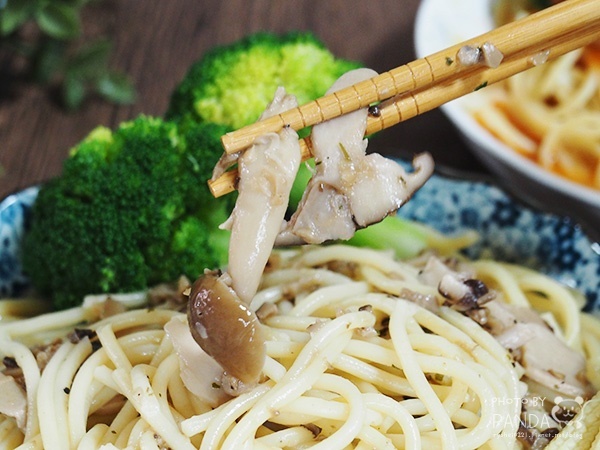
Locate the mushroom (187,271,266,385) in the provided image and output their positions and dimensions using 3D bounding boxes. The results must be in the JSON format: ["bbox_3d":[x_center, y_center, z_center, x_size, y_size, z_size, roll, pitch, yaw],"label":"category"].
[{"bbox_3d":[-0.017,0.024,0.405,0.013,0.029,0.026,-27,0,-24],"label":"mushroom"}]

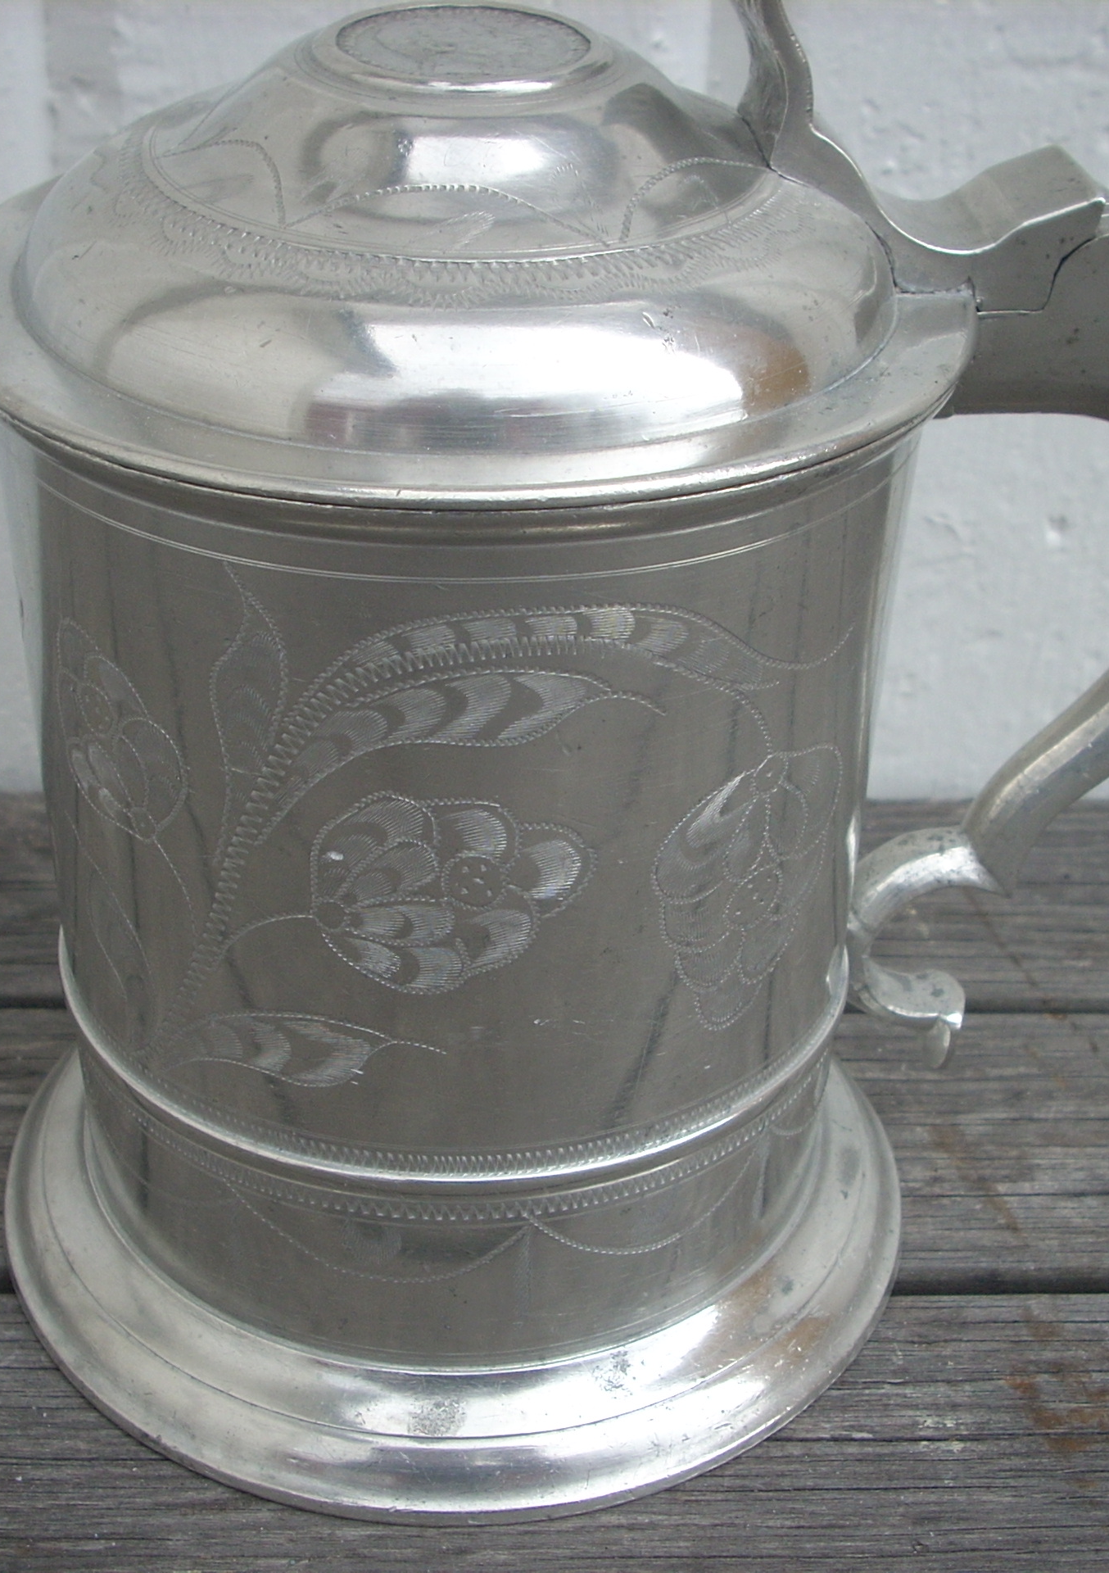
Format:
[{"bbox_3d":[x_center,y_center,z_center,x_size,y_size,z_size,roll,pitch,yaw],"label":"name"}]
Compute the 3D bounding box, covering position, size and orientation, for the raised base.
[{"bbox_3d":[-0.015,0.056,0.365,0.145,0.016,0.145,1,32,0],"label":"raised base"}]

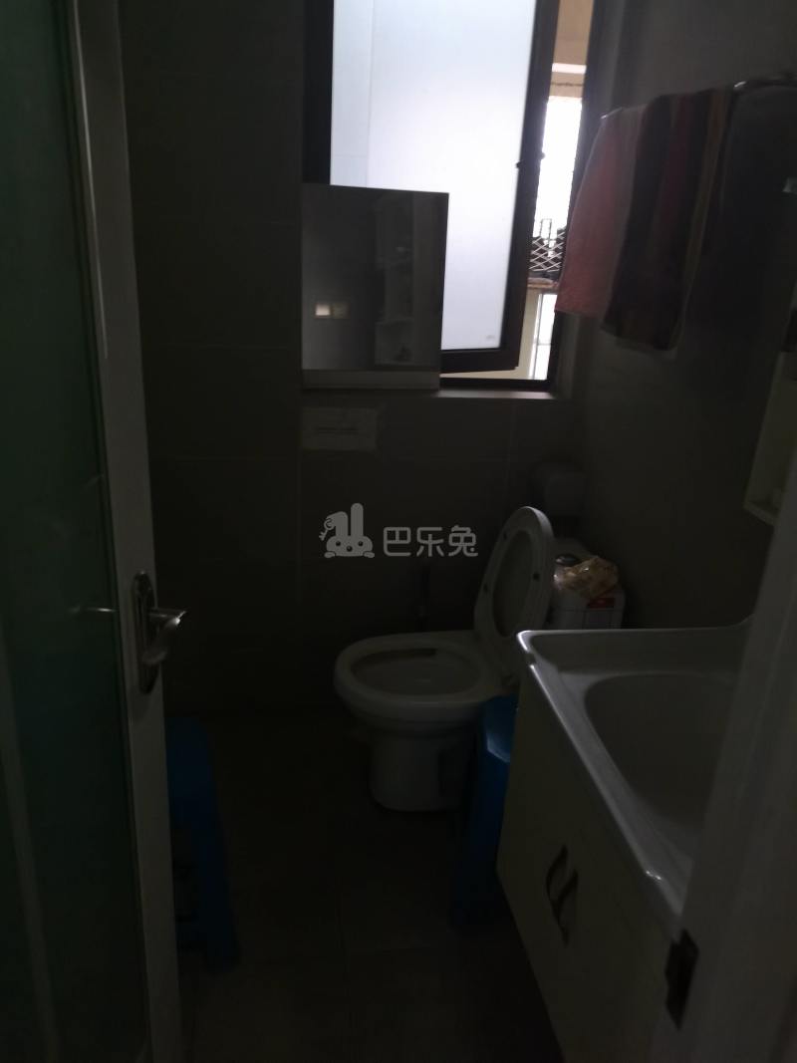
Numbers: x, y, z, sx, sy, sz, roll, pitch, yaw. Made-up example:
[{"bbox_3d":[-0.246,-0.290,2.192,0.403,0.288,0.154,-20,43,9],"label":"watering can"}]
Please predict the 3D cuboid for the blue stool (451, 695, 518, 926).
[{"bbox_3d":[0.299,0.615,1.828,0.340,0.410,0.340,2,21,-3],"label":"blue stool"}]

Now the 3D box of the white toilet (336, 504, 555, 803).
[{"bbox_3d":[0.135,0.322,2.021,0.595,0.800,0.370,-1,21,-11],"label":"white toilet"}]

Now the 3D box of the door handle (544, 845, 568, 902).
[{"bbox_3d":[0.223,0.504,1.159,0.022,0.120,0.013,0,21,-9],"label":"door handle"}]

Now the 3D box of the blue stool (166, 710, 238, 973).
[{"bbox_3d":[-0.513,0.631,1.664,0.340,0.410,0.340,-2,21,-14],"label":"blue stool"}]

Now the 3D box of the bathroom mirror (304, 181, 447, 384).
[{"bbox_3d":[-0.066,-0.659,2.199,0.395,0.526,0.020,-2,16,-13],"label":"bathroom mirror"}]

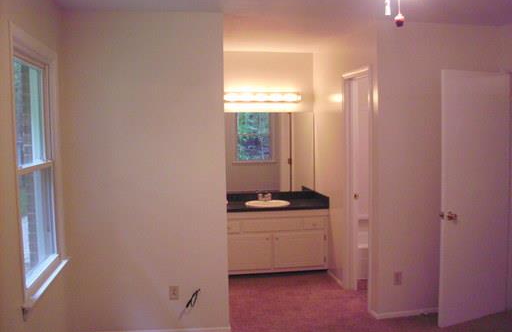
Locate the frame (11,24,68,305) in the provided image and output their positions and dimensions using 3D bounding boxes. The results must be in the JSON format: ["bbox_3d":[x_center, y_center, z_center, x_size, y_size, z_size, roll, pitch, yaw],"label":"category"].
[{"bbox_3d":[-1.257,-0.018,3.255,0.120,1.395,1.055,-1,4,-9],"label":"frame"}]

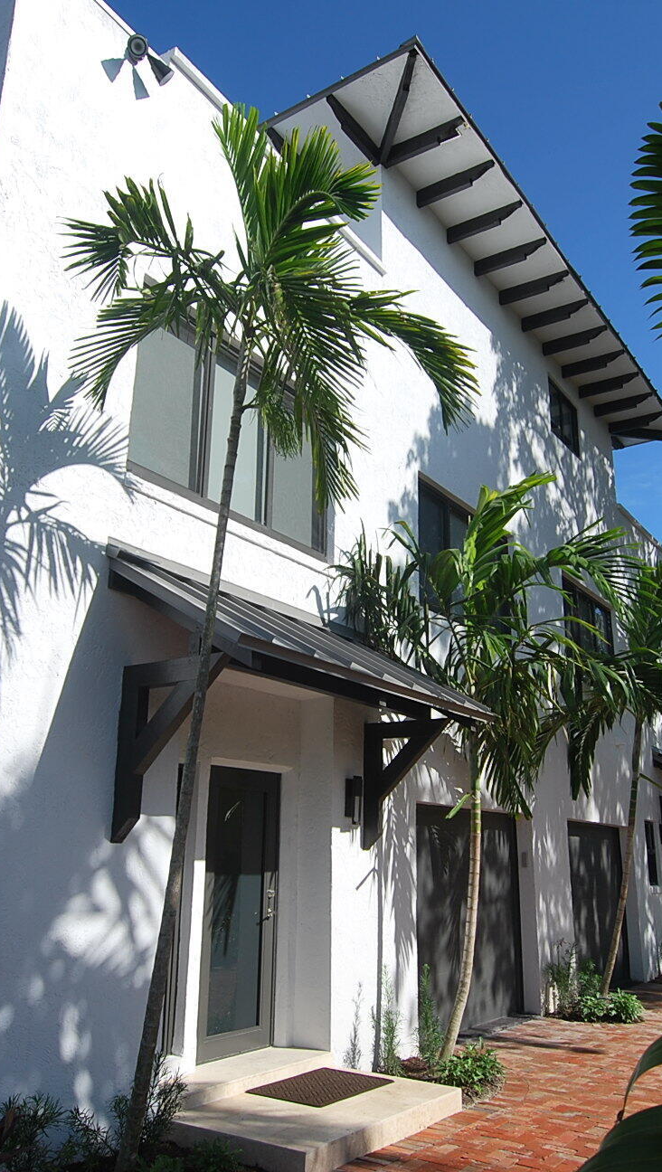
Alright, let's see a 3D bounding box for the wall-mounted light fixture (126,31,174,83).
[{"bbox_3d":[-1.327,-3.869,6.417,0.210,0.220,0.290,-11,-20,33],"label":"wall-mounted light fixture"}]

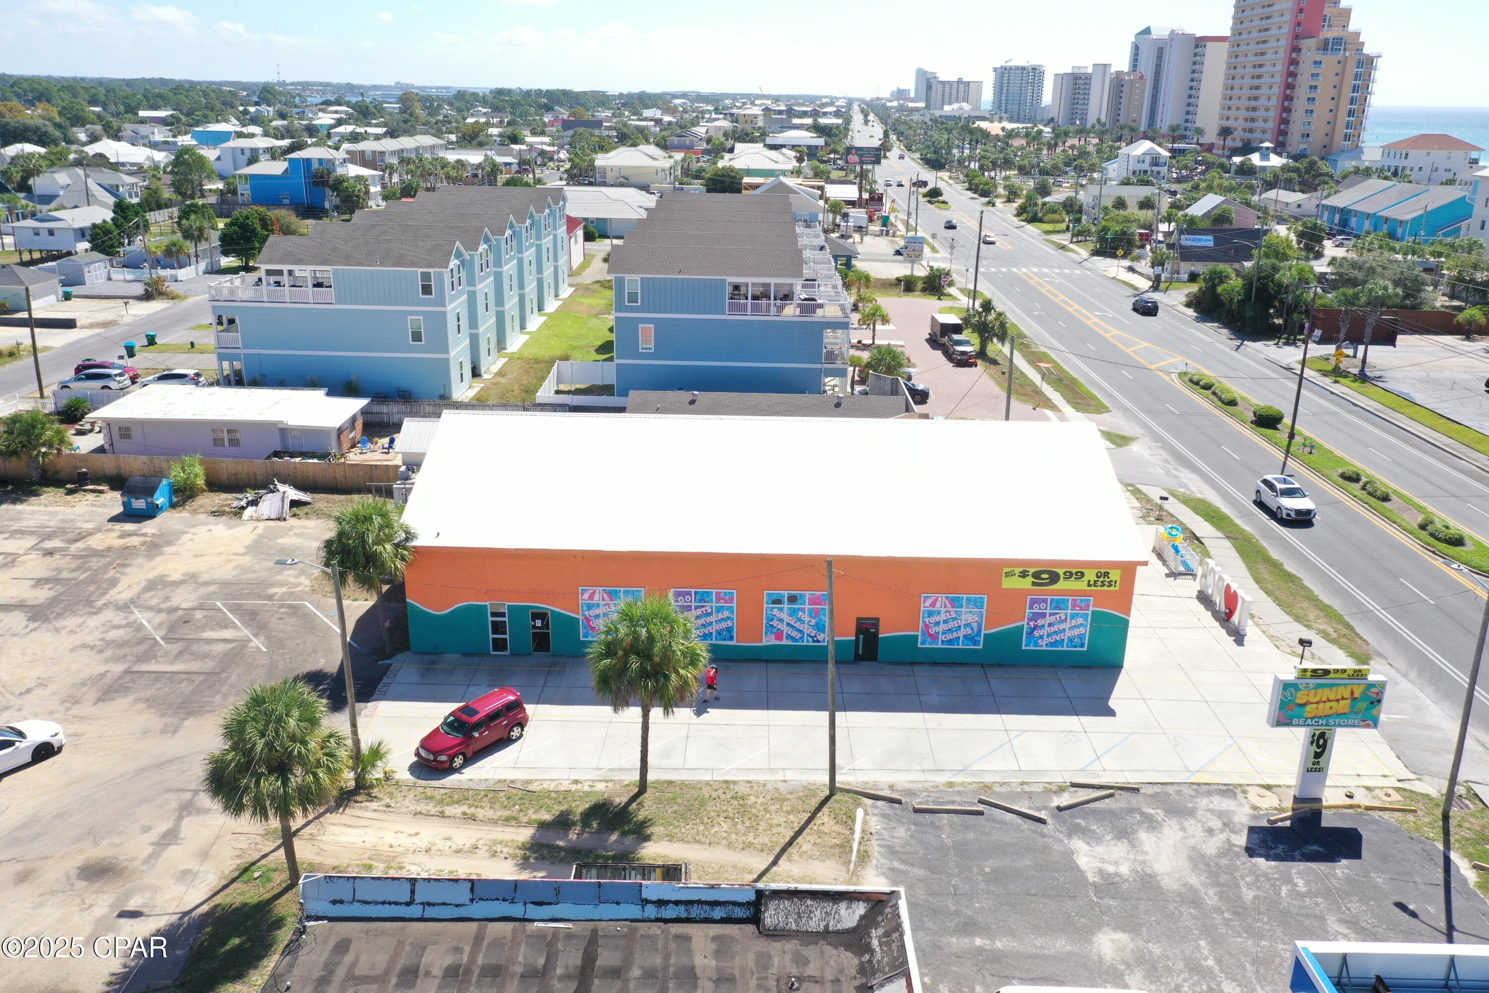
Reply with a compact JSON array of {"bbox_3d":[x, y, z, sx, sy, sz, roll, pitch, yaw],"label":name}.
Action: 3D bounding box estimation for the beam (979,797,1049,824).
[{"bbox_3d":[9.454,11.117,40.894,2.456,0.130,0.140,12,22,28],"label":"beam"}]

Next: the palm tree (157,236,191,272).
[{"bbox_3d":[-71.330,-30.057,145.823,3.224,4.841,3.224,1,19,0],"label":"palm tree"}]

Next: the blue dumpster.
[{"bbox_3d":[-33.981,0.067,65.750,2.050,1.720,1.420,3,19,5],"label":"blue dumpster"}]

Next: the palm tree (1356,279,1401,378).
[{"bbox_3d":[57.830,-15.452,106.766,4.179,8.557,4.179,1,19,0],"label":"palm tree"}]

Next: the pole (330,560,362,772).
[{"bbox_3d":[-13.954,6.356,40.465,0.279,8.756,0.279,1,19,0],"label":"pole"}]

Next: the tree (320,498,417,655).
[{"bbox_3d":[-15.608,3.495,48.806,3.918,6.940,3.918,1,19,0],"label":"tree"}]

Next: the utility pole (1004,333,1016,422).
[{"bbox_3d":[18.321,-6.895,80.132,0.300,8.498,0.300,1,19,0],"label":"utility pole"}]

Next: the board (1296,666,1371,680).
[{"bbox_3d":[19.872,5.952,39.130,2.420,0.400,0.200,1,19,-1],"label":"board"}]

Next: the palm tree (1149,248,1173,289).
[{"bbox_3d":[53.650,-29.487,149.545,2.896,5.095,2.896,1,19,0],"label":"palm tree"}]

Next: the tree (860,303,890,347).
[{"bbox_3d":[13.159,-17.338,116.483,3.085,4.229,3.085,1,19,0],"label":"tree"}]

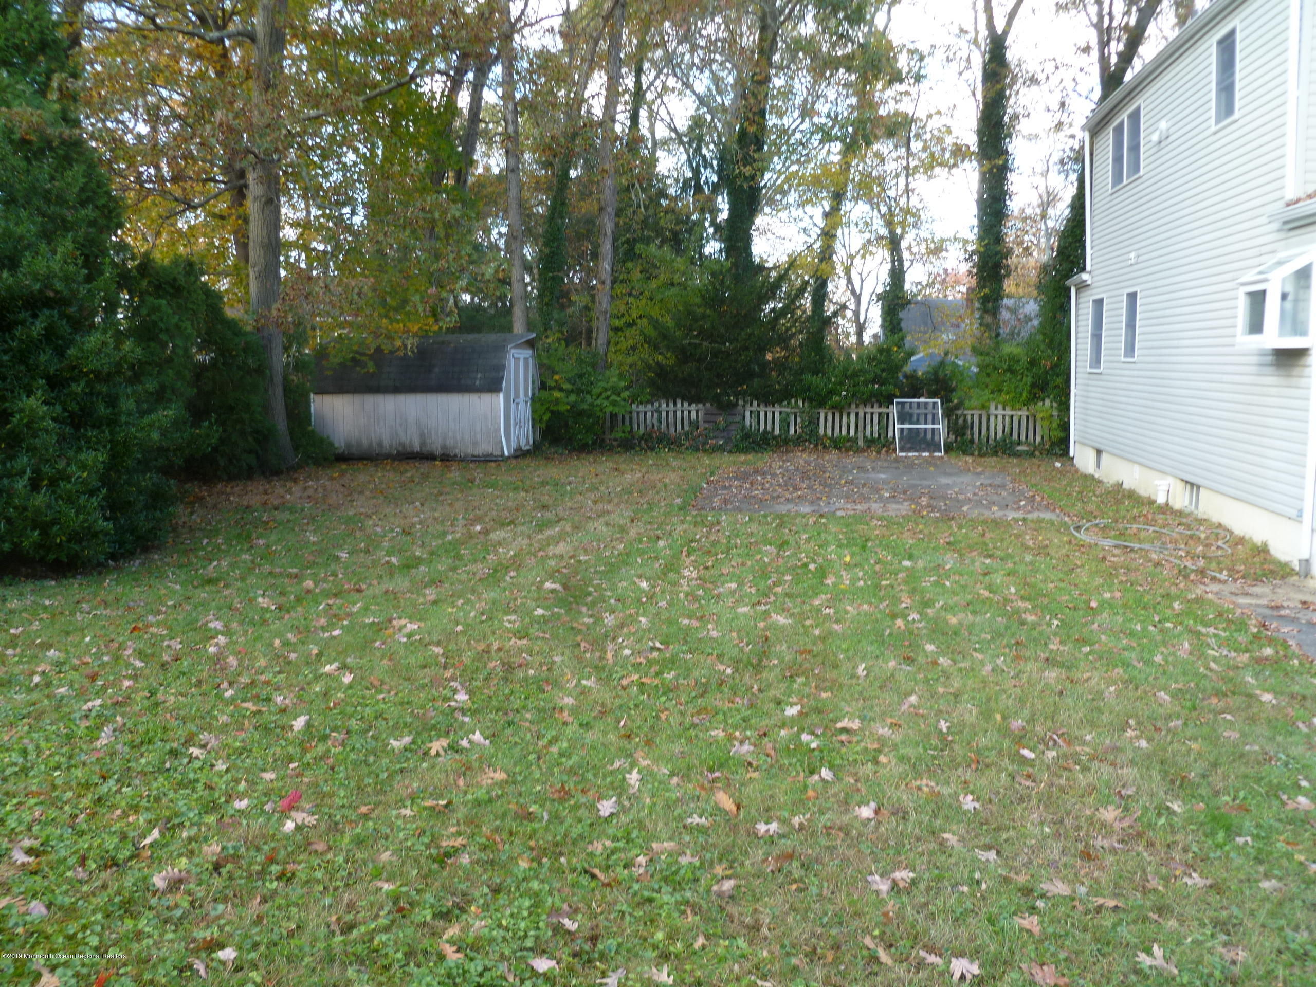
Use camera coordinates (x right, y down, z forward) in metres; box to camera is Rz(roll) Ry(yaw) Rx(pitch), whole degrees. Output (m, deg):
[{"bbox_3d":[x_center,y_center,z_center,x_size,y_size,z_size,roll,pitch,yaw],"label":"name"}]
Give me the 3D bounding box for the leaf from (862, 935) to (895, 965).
[{"bbox_3d":[0.638,1.325,3.087,0.050,0.020,0.150,-3,8,-17],"label":"leaf"}]

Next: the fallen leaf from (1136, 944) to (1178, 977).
[{"bbox_3d":[1.418,1.328,3.024,0.105,0.020,0.150,0,7,3],"label":"fallen leaf"}]

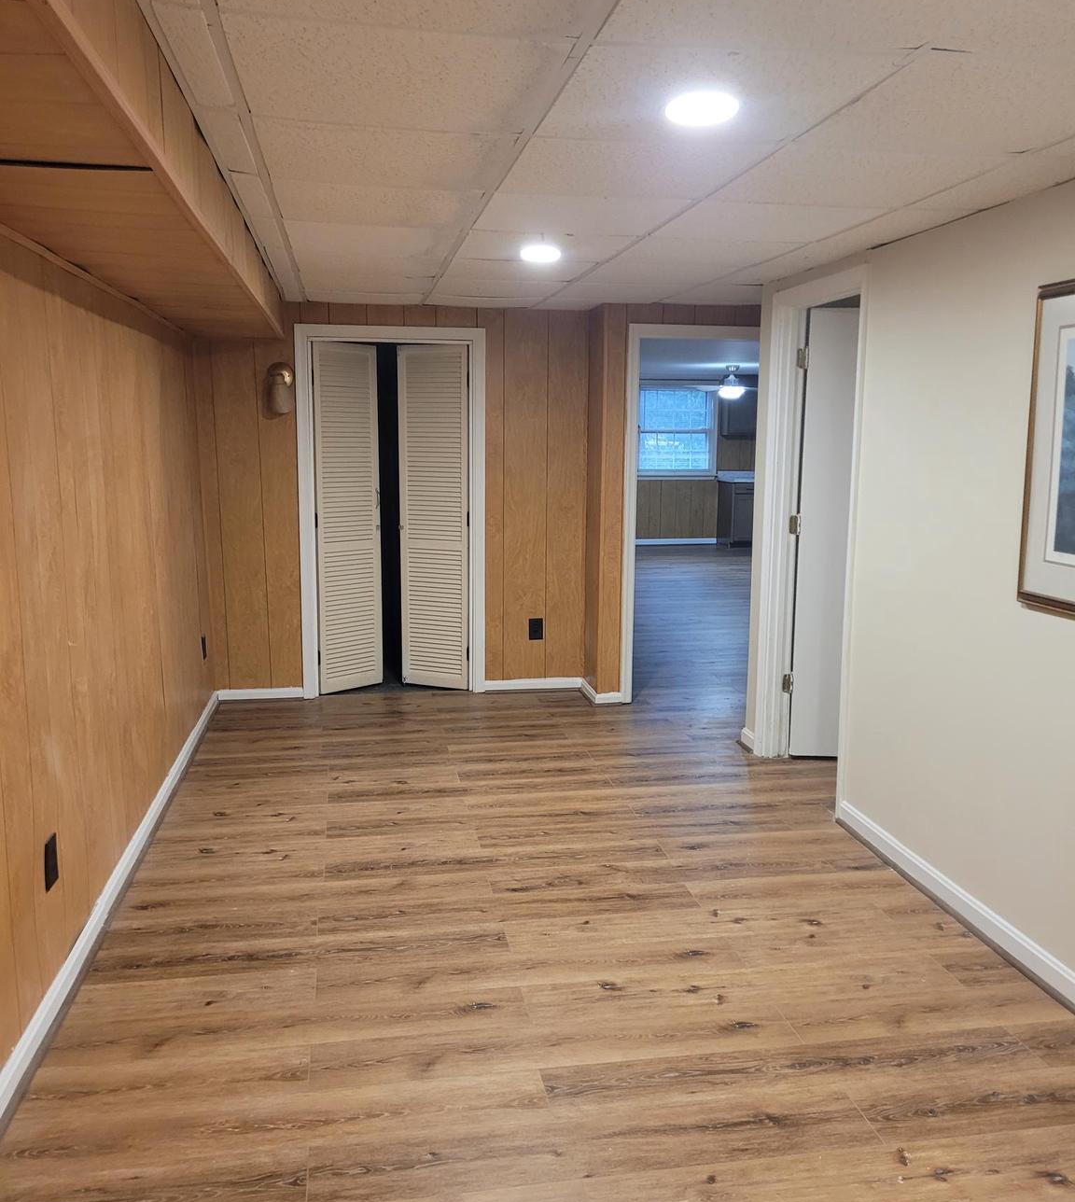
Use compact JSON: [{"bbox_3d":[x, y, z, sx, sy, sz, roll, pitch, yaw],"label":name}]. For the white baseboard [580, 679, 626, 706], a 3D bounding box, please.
[{"bbox_3d":[0.374,0.516,6.215,0.166,0.068,0.362,-1,9,-10],"label":"white baseboard"}]

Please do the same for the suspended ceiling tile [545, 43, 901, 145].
[{"bbox_3d":[0.333,-1.017,2.163,0.600,0.020,0.600,-1,9,-10],"label":"suspended ceiling tile"}]

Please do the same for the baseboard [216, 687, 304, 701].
[{"bbox_3d":[-1.551,0.526,6.062,0.478,0.068,0.015,-1,9,-10],"label":"baseboard"}]

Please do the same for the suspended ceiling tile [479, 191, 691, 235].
[{"bbox_3d":[0.124,-1.212,3.360,0.596,0.020,0.596,-1,9,-10],"label":"suspended ceiling tile"}]

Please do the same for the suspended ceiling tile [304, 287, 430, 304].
[{"bbox_3d":[-0.890,-1.568,5.564,0.600,0.020,0.440,-1,9,-10],"label":"suspended ceiling tile"}]

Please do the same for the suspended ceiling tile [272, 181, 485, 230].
[{"bbox_3d":[-0.475,-1.194,3.240,0.600,0.020,0.600,-1,9,-10],"label":"suspended ceiling tile"}]

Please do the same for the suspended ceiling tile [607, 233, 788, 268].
[{"bbox_3d":[0.624,-1.321,4.063,0.596,0.020,0.596,-1,9,-10],"label":"suspended ceiling tile"}]

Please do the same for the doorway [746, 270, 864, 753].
[{"bbox_3d":[1.187,-0.251,4.612,0.130,2.140,0.890,-1,9,-10],"label":"doorway"}]

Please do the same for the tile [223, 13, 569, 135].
[{"bbox_3d":[-0.272,-1.006,2.058,0.596,0.020,0.596,-1,9,-10],"label":"tile"}]

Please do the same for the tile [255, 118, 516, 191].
[{"bbox_3d":[-0.377,-1.103,2.658,0.596,0.020,0.596,-1,9,-10],"label":"tile"}]

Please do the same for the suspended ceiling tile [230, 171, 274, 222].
[{"bbox_3d":[-0.839,-1.193,3.195,0.090,0.020,0.596,-1,9,-10],"label":"suspended ceiling tile"}]

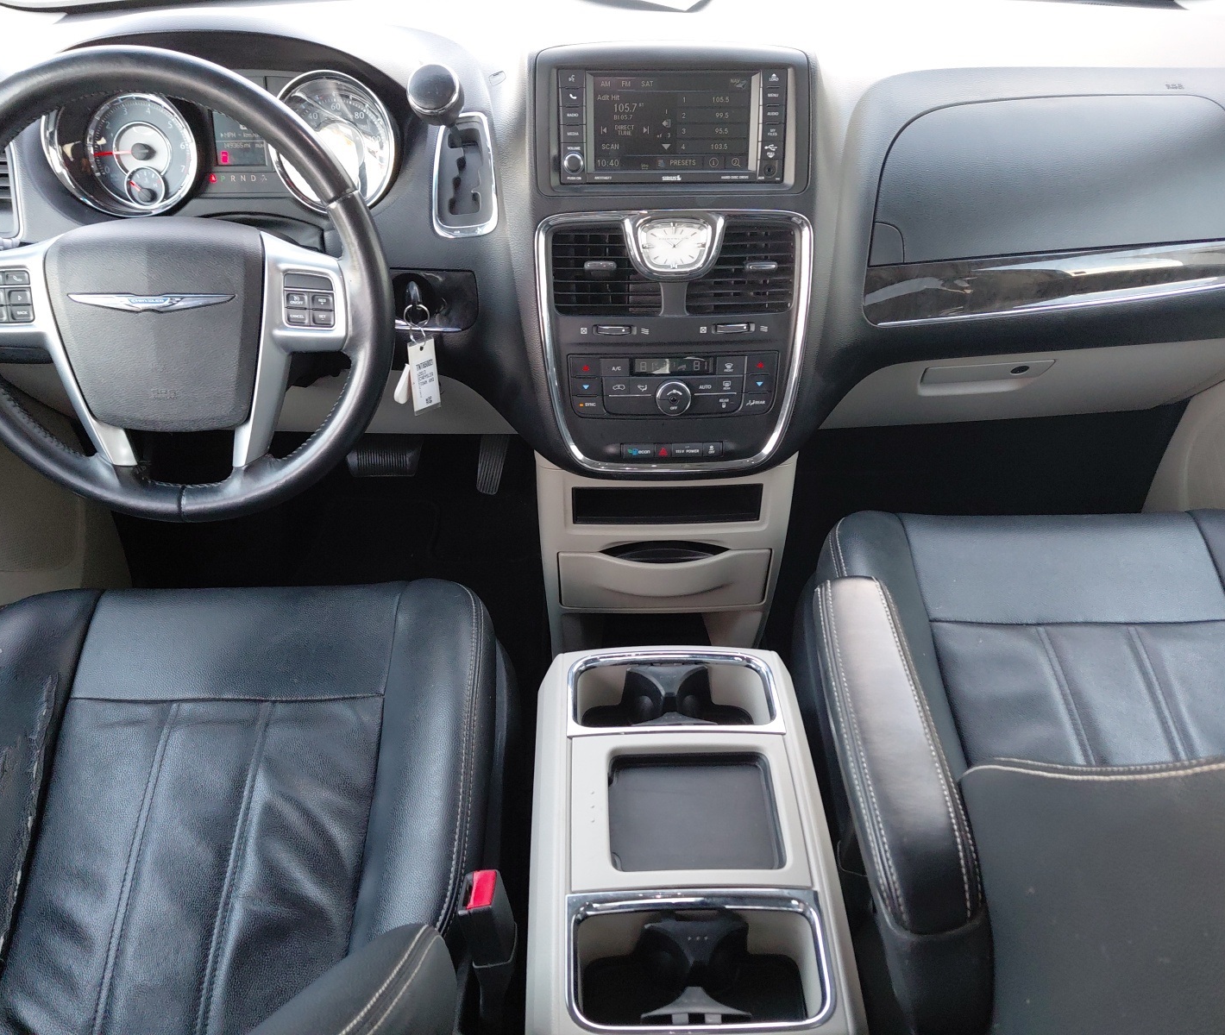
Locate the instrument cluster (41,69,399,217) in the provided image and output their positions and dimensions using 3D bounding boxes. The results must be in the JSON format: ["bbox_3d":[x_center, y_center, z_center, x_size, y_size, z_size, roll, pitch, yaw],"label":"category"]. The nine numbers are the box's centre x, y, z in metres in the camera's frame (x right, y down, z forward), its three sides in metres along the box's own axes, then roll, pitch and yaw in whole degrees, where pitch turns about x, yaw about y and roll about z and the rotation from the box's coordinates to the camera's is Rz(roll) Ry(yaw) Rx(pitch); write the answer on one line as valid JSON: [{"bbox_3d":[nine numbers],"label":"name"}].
[{"bbox_3d":[-0.366,-0.351,0.928,0.320,0.126,0.080,-1,29,-1],"label":"instrument cluster"}]

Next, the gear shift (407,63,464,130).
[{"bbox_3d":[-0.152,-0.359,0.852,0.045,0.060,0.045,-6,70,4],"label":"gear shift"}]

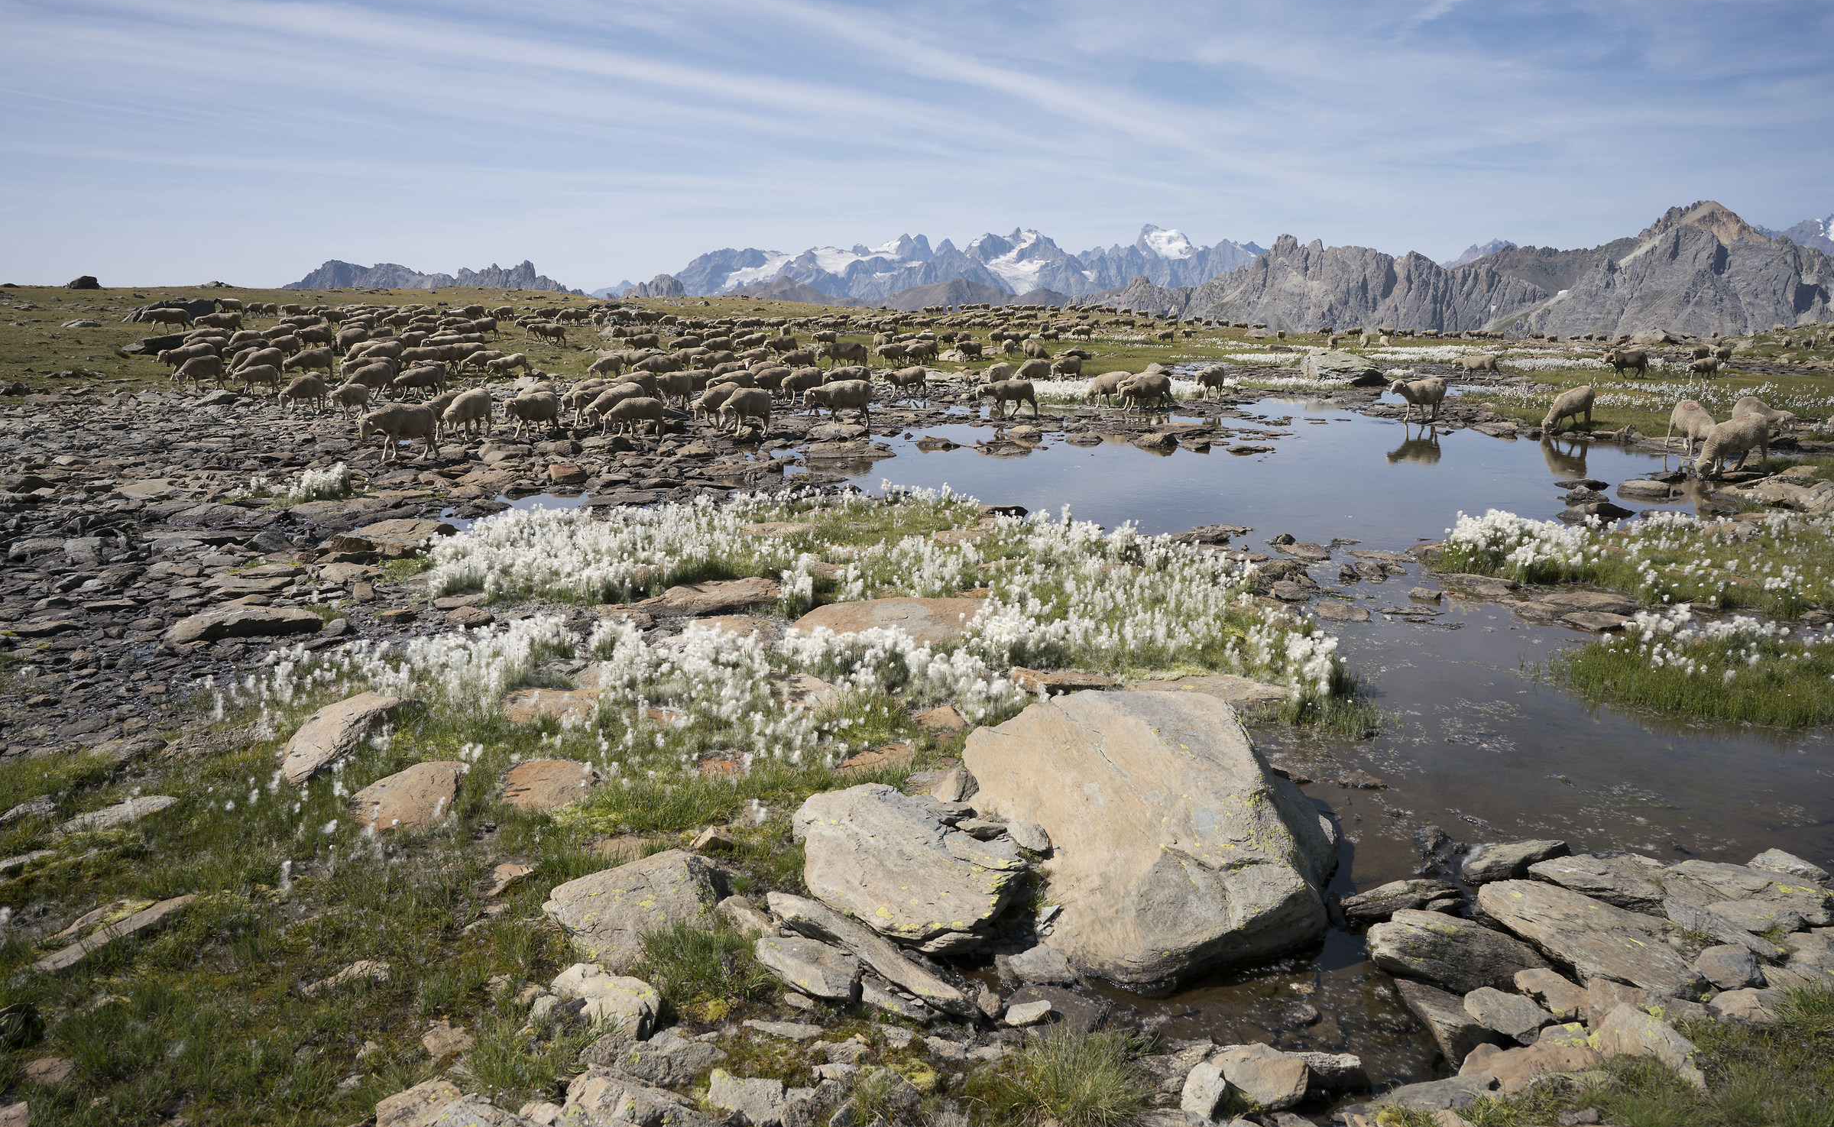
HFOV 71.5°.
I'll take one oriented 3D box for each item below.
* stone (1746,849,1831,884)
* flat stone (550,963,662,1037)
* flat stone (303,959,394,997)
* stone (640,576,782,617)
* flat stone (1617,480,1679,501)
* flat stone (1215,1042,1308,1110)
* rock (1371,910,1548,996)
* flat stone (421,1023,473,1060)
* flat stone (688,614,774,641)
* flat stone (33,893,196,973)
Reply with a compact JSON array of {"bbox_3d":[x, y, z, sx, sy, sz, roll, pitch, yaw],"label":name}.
[{"bbox_3d":[2.638,0.919,3.858,0.220,0.085,0.130,3,12,15],"label":"stone"},{"bbox_3d":[-0.729,1.025,2.992,0.250,0.130,0.180,2,11,10],"label":"flat stone"},{"bbox_3d":[-1.460,1.069,3.278,0.200,0.080,0.120,-7,13,-29],"label":"flat stone"},{"bbox_3d":[-1.199,0.189,7.432,0.813,0.174,0.479,-2,11,-8],"label":"stone"},{"bbox_3d":[7.096,-0.711,12.377,0.480,0.160,0.420,0,11,0],"label":"flat stone"},{"bbox_3d":[0.789,1.173,2.914,0.210,0.110,0.140,-1,11,-5],"label":"flat stone"},{"bbox_3d":[1.446,1.040,3.420,0.450,0.145,0.235,4,12,22],"label":"rock"},{"bbox_3d":[-1.110,1.145,3.028,0.120,0.050,0.120,-3,12,-15],"label":"flat stone"},{"bbox_3d":[-1.050,0.381,7.343,0.500,0.130,0.360,2,12,8],"label":"flat stone"},{"bbox_3d":[-2.116,0.975,3.373,0.180,0.080,0.420,7,13,31],"label":"flat stone"}]

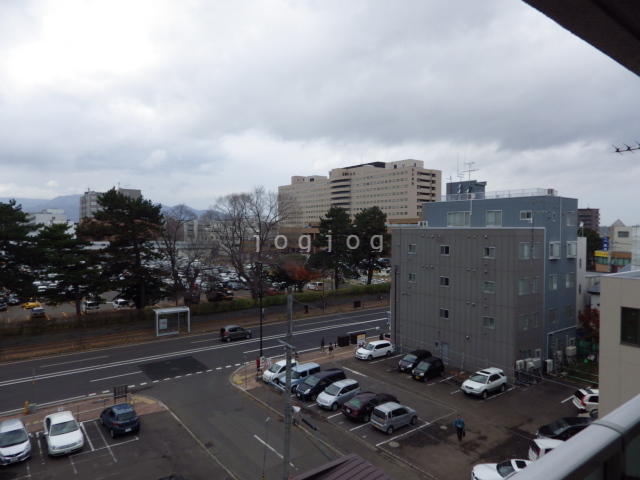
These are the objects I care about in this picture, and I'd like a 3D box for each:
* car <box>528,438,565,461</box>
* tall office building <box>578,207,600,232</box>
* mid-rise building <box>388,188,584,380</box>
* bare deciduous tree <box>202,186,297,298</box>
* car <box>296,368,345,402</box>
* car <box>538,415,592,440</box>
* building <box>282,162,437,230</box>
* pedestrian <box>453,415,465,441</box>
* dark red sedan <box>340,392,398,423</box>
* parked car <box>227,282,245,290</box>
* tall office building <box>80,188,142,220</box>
[{"bbox_3d":[14.031,12.296,23.057,3.800,1.550,1.620,0,1,2],"label":"car"},{"bbox_3d":[179.943,-6.603,282.154,15.000,28.800,20.000,-1,2,-39],"label":"tall office building"},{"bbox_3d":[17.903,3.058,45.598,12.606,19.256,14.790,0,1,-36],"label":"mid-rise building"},{"bbox_3d":[-14.095,0.765,81.879,18.300,23.107,15.500,0,1,-10],"label":"bare deciduous tree"},{"bbox_3d":[0.131,11.967,33.616,4.350,1.660,1.740,0,1,-36],"label":"car"},{"bbox_3d":[16.117,12.289,25.856,4.400,1.490,1.700,0,1,2],"label":"car"},{"bbox_3d":[19.374,-19.188,289.811,26.000,52.000,139.000,-1,2,-39],"label":"building"},{"bbox_3d":[9.024,12.148,26.280,0.620,1.670,0.420,1,1,12],"label":"pedestrian"},{"bbox_3d":[3.906,12.098,30.333,4.600,1.430,1.730,-1,2,-36],"label":"dark red sedan"},{"bbox_3d":[-19.653,10.823,94.787,1.720,1.500,4.500,0,1,-36],"label":"parked car"},{"bbox_3d":[-133.667,-11.811,260.878,28.763,39.386,30.000,0,1,-36],"label":"tall office building"}]

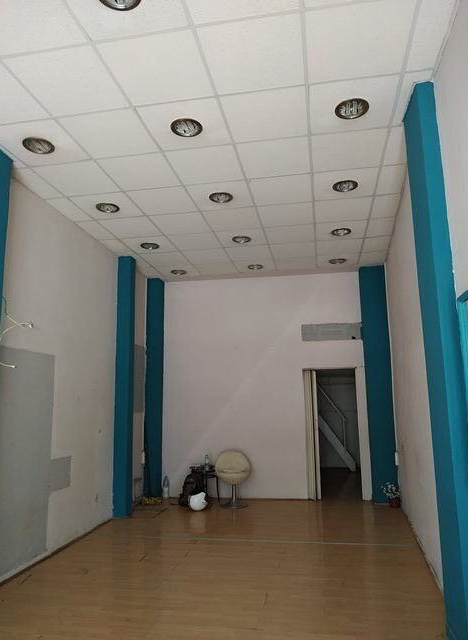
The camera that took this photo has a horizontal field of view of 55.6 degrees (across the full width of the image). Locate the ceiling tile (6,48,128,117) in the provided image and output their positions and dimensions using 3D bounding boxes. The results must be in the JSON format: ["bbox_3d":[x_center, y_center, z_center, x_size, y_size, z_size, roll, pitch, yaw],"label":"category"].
[{"bbox_3d":[-1.049,-1.514,2.845,0.600,0.030,0.600,-2,-10,11],"label":"ceiling tile"}]

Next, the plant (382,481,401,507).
[{"bbox_3d":[2.210,2.470,6.250,0.280,0.360,0.260,-2,-10,11],"label":"plant"}]

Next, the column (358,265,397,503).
[{"bbox_3d":[2.165,0.909,6.659,0.370,3.451,0.284,-3,-10,9],"label":"column"}]

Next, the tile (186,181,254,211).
[{"bbox_3d":[-0.122,-1.245,4.455,0.600,0.030,0.600,-2,-10,11],"label":"tile"}]

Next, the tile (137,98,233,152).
[{"bbox_3d":[-0.353,-1.452,3.318,0.600,0.030,0.590,-2,-10,11],"label":"tile"}]

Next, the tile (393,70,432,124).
[{"bbox_3d":[1.201,-1.506,3.026,0.150,0.020,0.564,-2,-10,11],"label":"tile"}]

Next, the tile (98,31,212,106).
[{"bbox_3d":[-0.465,-1.539,2.735,0.576,0.020,0.576,-2,-10,11],"label":"tile"}]

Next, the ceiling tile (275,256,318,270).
[{"bbox_3d":[0.913,-0.868,6.625,0.600,0.030,0.590,-2,-10,11],"label":"ceiling tile"}]

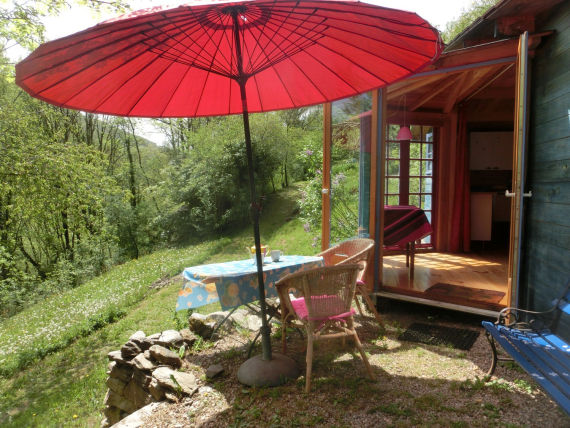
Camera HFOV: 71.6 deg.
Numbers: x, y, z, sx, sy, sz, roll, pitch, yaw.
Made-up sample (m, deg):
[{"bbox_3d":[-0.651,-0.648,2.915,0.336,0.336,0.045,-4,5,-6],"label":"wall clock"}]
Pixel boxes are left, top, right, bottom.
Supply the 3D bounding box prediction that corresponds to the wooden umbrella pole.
[{"bbox_3d":[-0.220,-0.157,2.700,0.055,2.405,0.055,-5,5,0],"label":"wooden umbrella pole"}]

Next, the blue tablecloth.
[{"bbox_3d":[-0.235,0.550,3.308,1.200,0.250,0.550,-3,4,-40],"label":"blue tablecloth"}]

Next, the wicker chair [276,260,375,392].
[{"bbox_3d":[0.285,0.761,2.960,0.590,0.790,0.650,-1,4,-17],"label":"wicker chair"}]

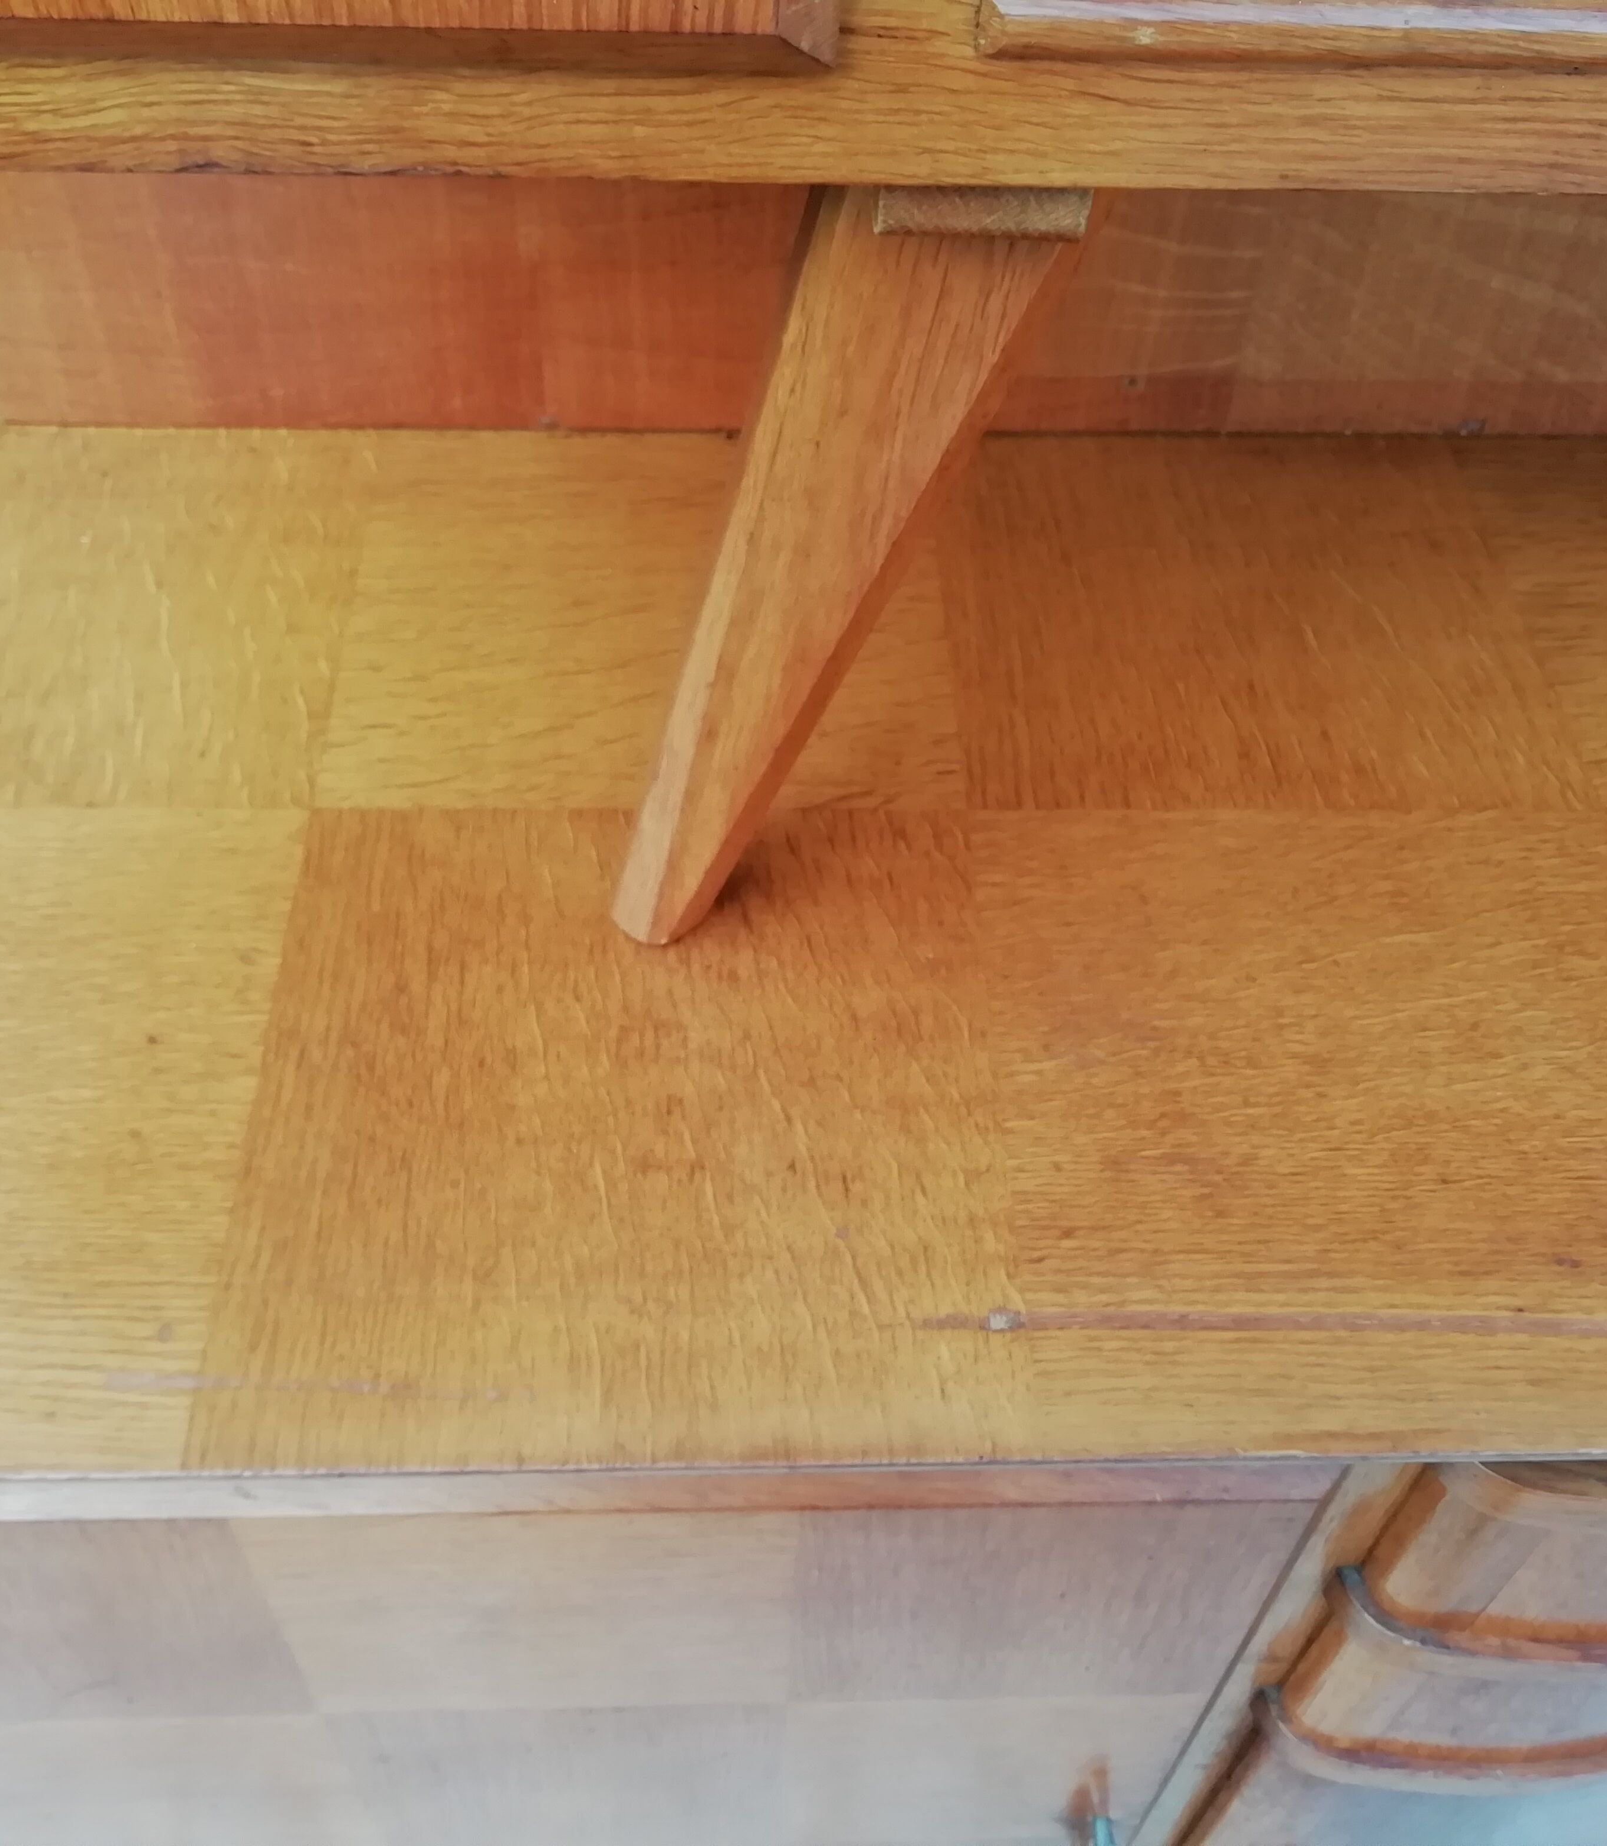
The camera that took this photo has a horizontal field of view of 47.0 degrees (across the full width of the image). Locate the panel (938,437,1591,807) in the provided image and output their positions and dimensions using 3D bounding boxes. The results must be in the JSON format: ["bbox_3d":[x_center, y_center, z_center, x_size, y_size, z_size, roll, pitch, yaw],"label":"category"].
[{"bbox_3d":[0.172,-0.121,0.746,0.234,0.020,0.224,0,50,-2],"label":"panel"}]

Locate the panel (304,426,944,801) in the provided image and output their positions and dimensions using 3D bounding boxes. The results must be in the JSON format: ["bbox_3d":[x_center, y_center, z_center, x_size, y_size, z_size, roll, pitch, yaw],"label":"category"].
[{"bbox_3d":[-0.061,-0.120,0.737,0.232,0.020,0.224,0,50,-2],"label":"panel"}]

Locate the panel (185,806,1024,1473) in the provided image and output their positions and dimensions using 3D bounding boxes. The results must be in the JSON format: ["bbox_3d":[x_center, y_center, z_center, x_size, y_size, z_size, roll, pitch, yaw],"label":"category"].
[{"bbox_3d":[-0.055,0.060,0.587,0.232,0.020,0.245,0,50,-2],"label":"panel"}]

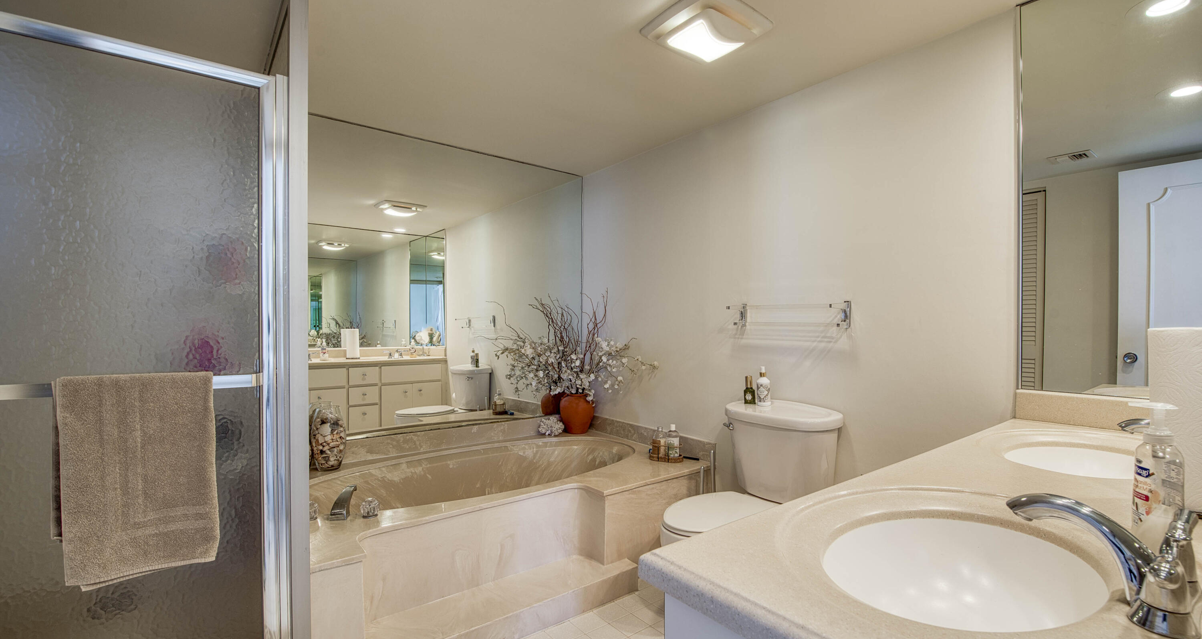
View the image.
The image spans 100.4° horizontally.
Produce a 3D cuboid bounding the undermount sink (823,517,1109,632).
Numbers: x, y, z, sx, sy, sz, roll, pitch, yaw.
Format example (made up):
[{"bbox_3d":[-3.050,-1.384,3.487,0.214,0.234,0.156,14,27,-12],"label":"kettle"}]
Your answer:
[{"bbox_3d":[0.468,0.393,0.667,0.440,0.150,0.315,1,-1,-37],"label":"undermount sink"}]

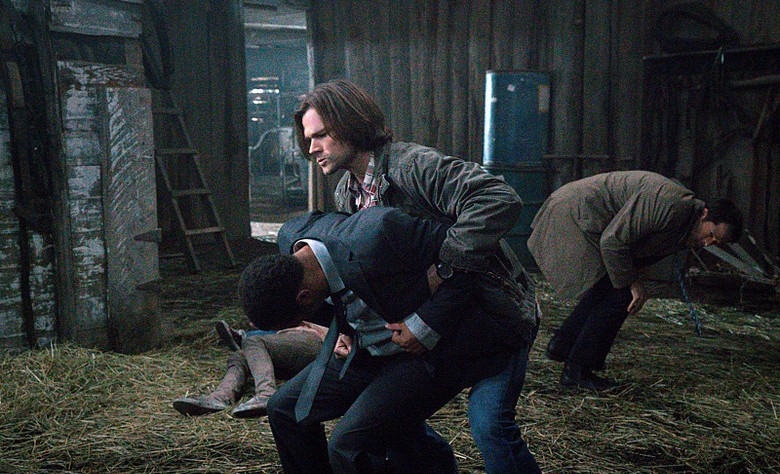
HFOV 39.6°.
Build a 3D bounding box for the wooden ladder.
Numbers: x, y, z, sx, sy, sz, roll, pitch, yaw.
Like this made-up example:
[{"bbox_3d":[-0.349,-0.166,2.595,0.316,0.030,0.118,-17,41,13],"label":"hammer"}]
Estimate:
[{"bbox_3d":[-1.790,-0.584,9.175,0.126,1.899,0.495,-26,-8,34],"label":"wooden ladder"}]

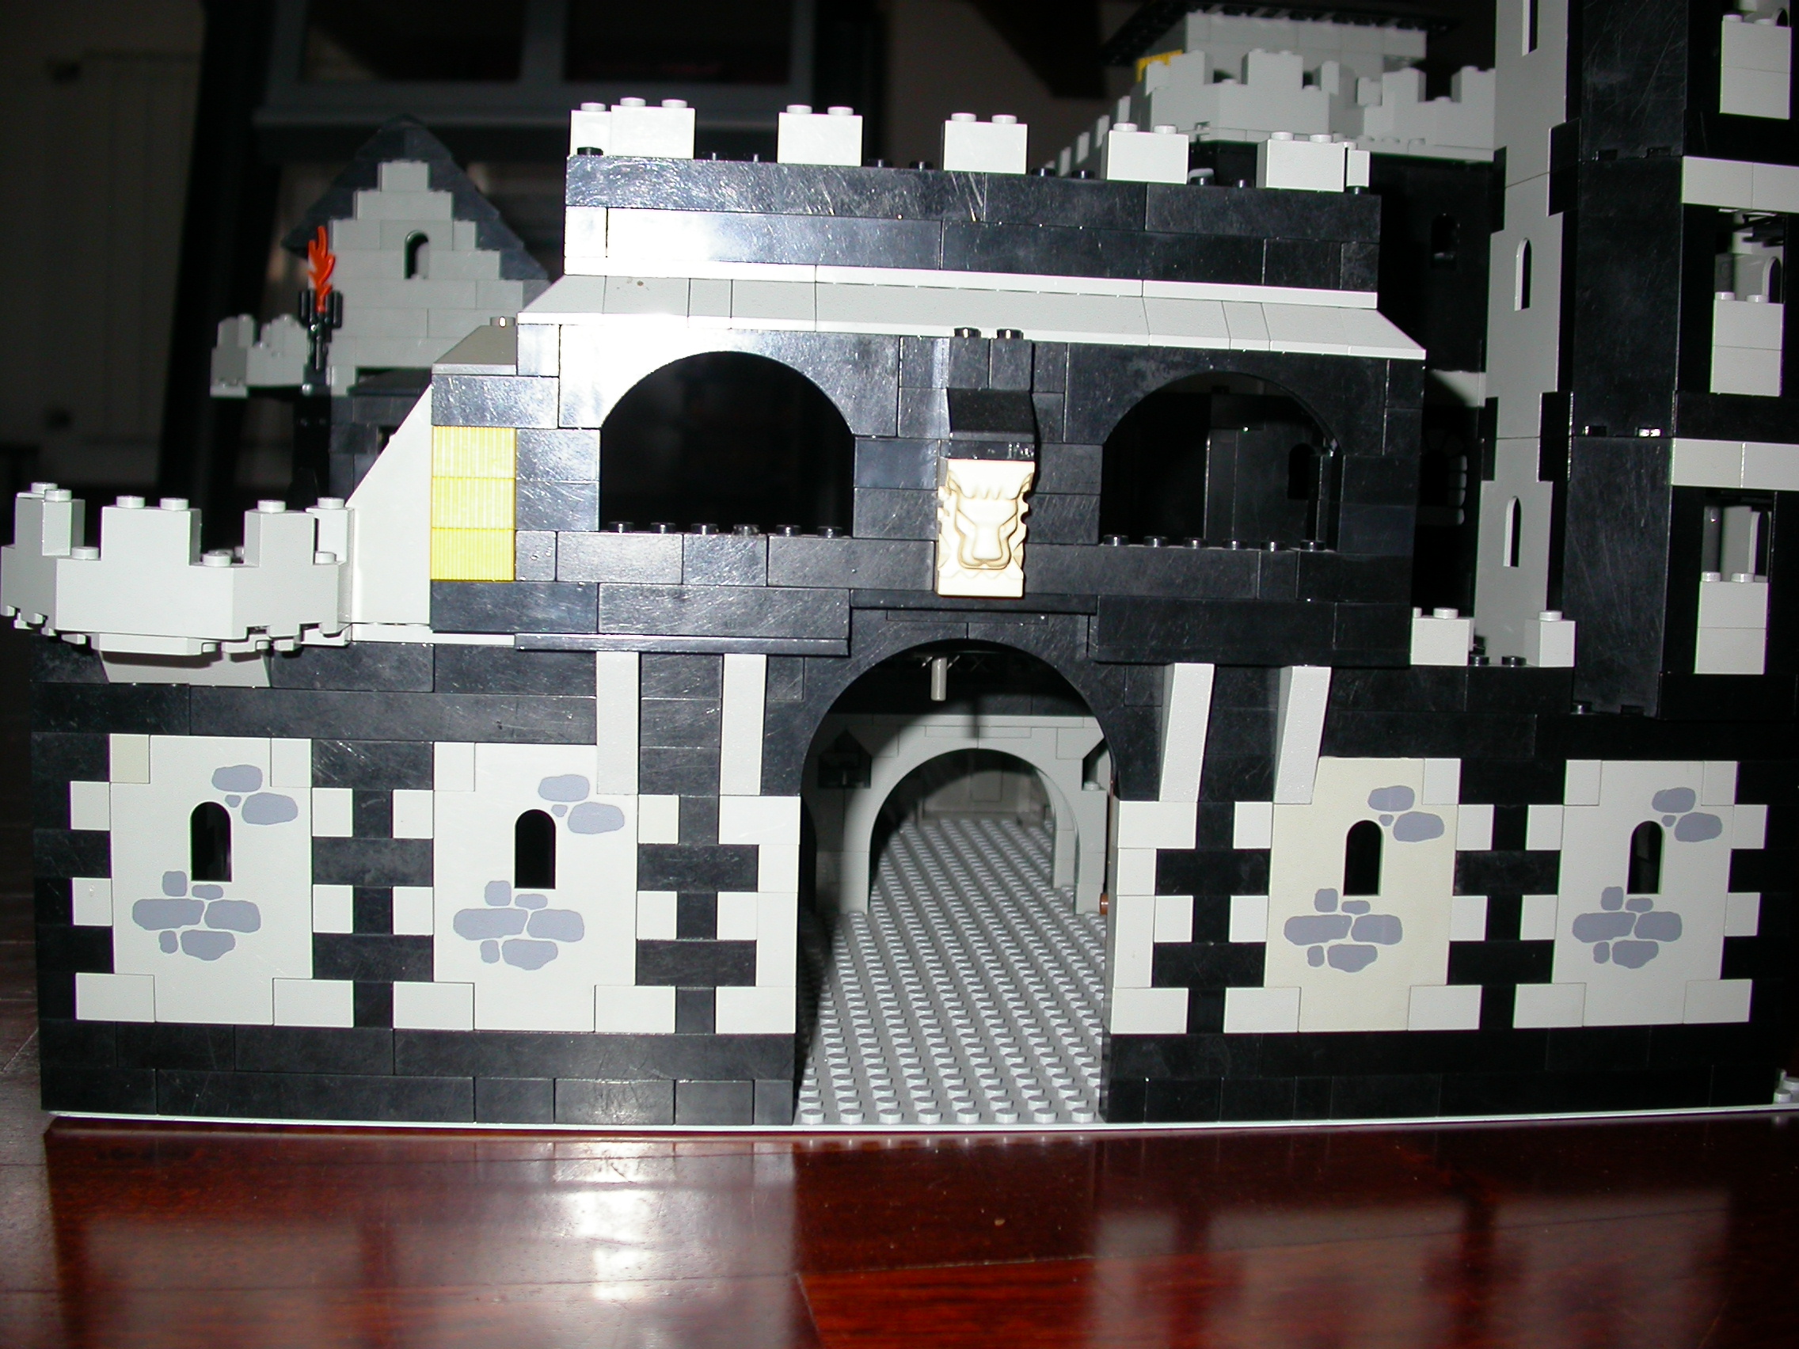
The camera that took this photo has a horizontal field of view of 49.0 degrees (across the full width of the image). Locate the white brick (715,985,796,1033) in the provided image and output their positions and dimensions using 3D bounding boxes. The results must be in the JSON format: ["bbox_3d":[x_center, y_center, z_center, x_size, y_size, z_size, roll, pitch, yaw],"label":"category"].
[{"bbox_3d":[-0.029,0.067,0.400,0.016,0.010,0.008,1,6,-6],"label":"white brick"}]

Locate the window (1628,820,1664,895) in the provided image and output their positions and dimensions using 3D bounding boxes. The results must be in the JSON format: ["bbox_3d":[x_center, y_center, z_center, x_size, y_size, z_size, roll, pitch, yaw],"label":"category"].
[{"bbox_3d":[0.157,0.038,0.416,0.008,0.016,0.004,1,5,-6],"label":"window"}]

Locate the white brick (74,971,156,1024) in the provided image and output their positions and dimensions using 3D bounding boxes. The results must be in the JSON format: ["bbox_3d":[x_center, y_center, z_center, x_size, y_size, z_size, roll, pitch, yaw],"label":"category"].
[{"bbox_3d":[-0.156,0.064,0.395,0.016,0.010,0.008,1,5,-6],"label":"white brick"}]

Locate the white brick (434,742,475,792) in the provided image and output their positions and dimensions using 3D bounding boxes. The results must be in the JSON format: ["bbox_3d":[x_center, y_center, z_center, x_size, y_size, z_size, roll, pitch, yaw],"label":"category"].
[{"bbox_3d":[-0.088,0.017,0.390,0.008,0.010,0.008,1,5,-6],"label":"white brick"}]

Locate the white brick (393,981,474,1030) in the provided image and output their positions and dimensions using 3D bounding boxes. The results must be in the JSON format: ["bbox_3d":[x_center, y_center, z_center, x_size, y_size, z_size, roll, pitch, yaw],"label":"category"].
[{"bbox_3d":[-0.093,0.065,0.395,0.016,0.010,0.008,1,5,-6],"label":"white brick"}]

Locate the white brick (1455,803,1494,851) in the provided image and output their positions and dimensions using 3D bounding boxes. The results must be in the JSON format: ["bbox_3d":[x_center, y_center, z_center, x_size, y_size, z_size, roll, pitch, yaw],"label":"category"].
[{"bbox_3d":[0.118,0.031,0.410,0.008,0.011,0.008,1,5,-6],"label":"white brick"}]

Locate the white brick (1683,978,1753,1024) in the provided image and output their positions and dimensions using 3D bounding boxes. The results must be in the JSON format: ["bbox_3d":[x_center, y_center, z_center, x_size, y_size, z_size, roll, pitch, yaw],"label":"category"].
[{"bbox_3d":[0.176,0.070,0.430,0.016,0.010,0.008,1,5,-6],"label":"white brick"}]

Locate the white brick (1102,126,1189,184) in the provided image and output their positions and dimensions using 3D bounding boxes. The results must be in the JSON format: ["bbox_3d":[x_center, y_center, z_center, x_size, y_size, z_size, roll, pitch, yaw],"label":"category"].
[{"bbox_3d":[0.047,-0.101,0.384,0.016,0.011,0.008,1,5,-6],"label":"white brick"}]

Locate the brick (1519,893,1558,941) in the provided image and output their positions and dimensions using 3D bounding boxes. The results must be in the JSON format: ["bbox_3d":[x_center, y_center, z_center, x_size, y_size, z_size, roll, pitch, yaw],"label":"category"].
[{"bbox_3d":[0.133,0.050,0.416,0.008,0.010,0.008,1,6,-6],"label":"brick"}]

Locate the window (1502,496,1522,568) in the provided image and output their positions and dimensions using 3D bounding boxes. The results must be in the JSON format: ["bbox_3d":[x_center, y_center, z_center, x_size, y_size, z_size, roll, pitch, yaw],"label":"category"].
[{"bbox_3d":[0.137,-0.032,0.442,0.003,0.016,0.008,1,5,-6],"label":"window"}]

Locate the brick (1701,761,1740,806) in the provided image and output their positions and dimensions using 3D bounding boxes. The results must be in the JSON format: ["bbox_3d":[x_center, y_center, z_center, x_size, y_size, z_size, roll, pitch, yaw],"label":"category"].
[{"bbox_3d":[0.174,0.022,0.418,0.008,0.010,0.008,1,5,-6],"label":"brick"}]

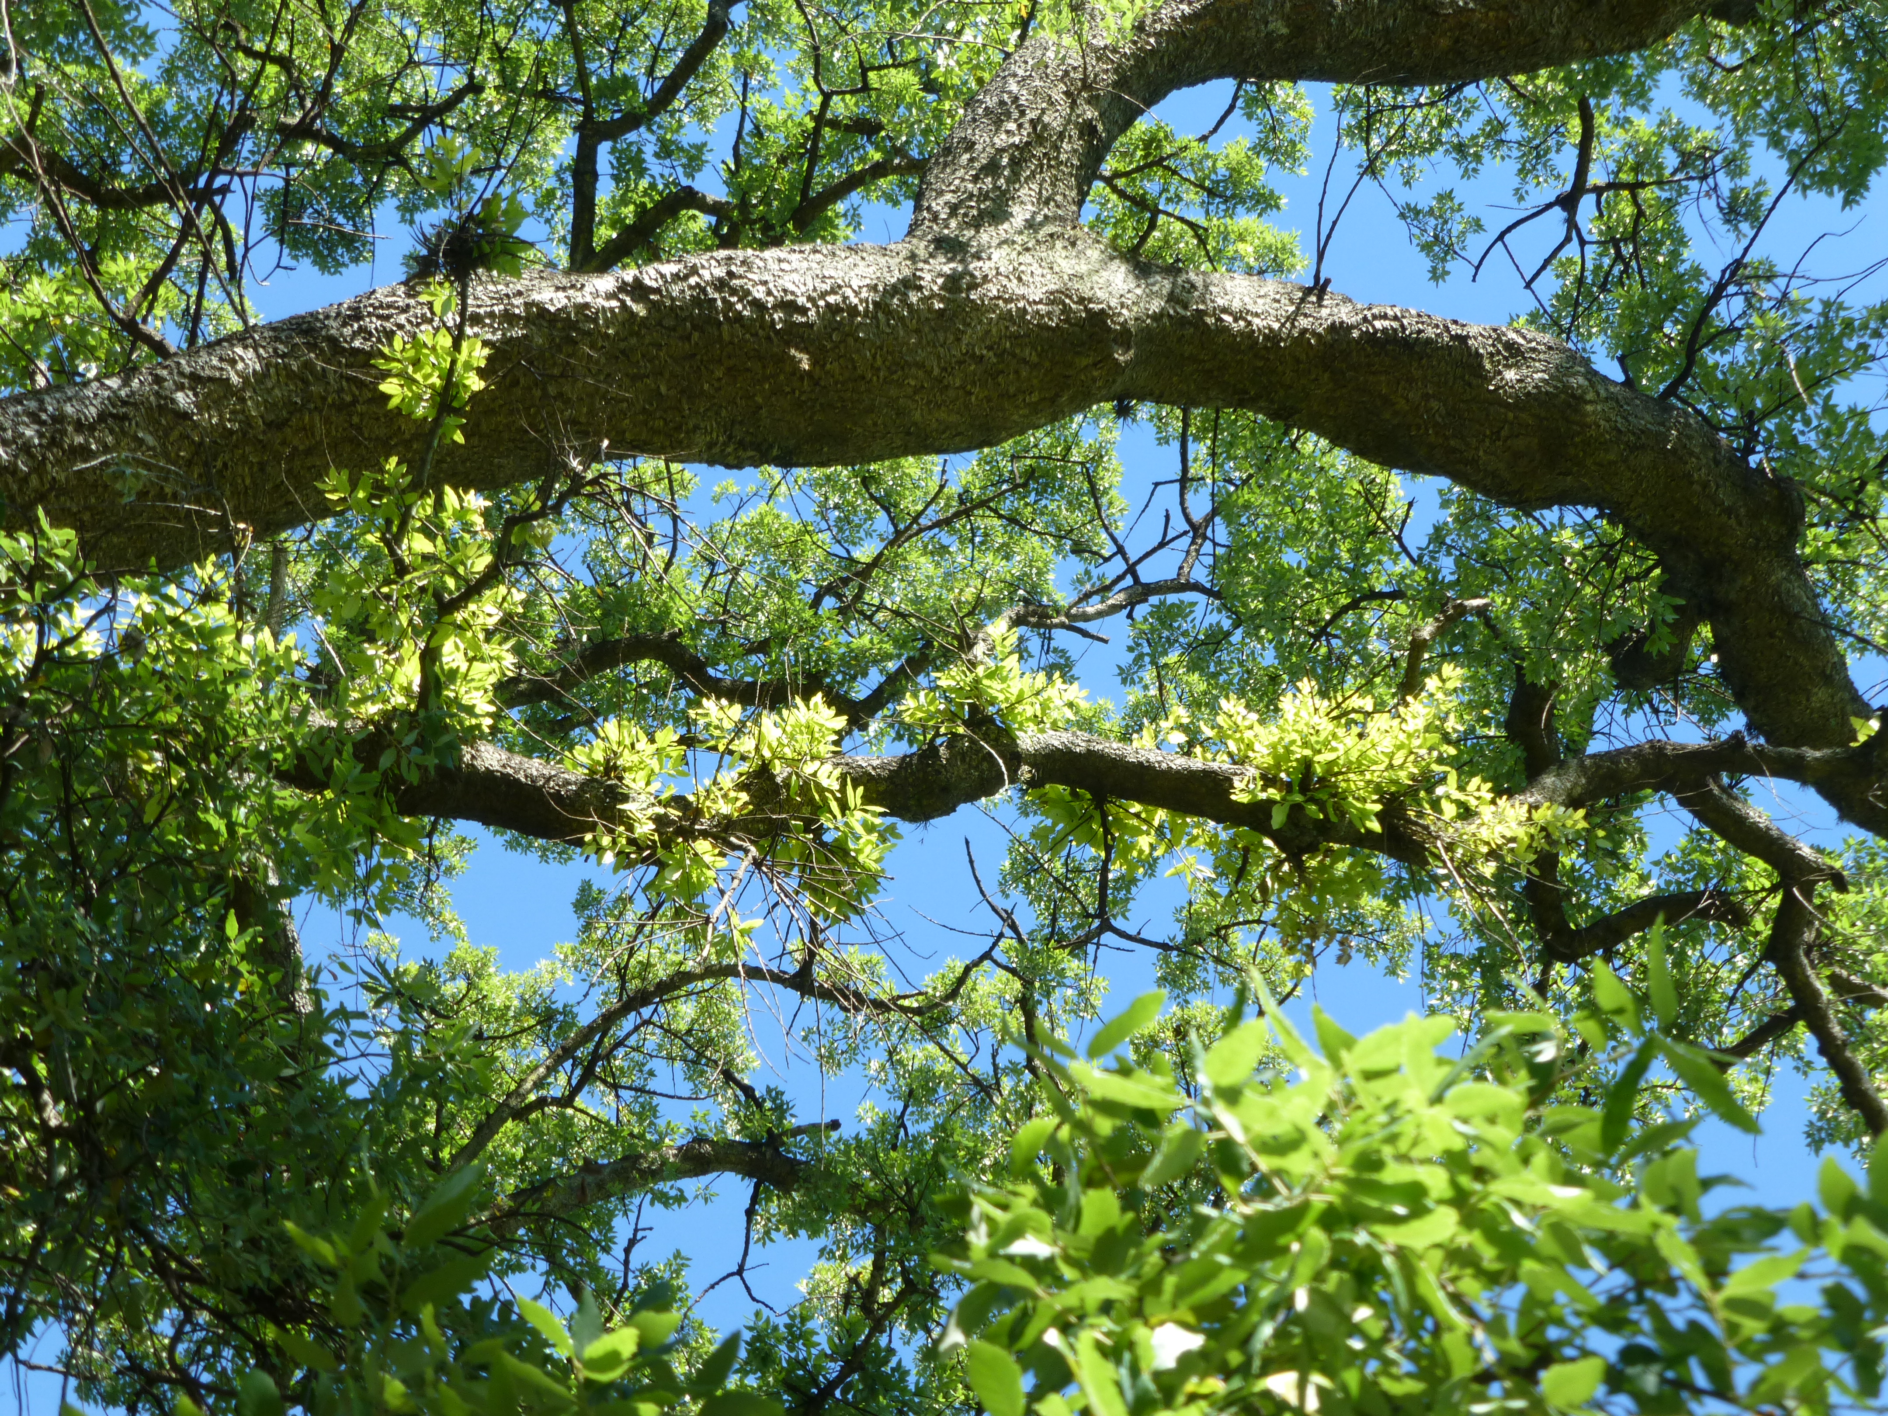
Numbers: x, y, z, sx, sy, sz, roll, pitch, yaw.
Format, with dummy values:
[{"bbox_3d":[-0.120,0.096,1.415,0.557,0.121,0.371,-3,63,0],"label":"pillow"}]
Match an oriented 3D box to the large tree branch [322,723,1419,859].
[{"bbox_3d":[-0.111,0.165,8.400,2.119,0.240,0.240,3,-37,0],"label":"large tree branch"}]

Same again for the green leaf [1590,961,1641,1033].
[{"bbox_3d":[0.468,0.202,3.000,0.026,0.059,0.014,-34,-14,10],"label":"green leaf"}]

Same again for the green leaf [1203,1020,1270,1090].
[{"bbox_3d":[0.204,0.241,3.000,0.037,0.059,0.014,40,-14,-11],"label":"green leaf"}]

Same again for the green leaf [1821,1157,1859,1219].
[{"bbox_3d":[0.624,0.333,3.000,0.024,0.046,0.014,-18,-15,5],"label":"green leaf"}]

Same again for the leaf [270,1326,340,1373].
[{"bbox_3d":[-0.400,0.403,2.700,0.051,0.016,0.020,36,-12,-2],"label":"leaf"}]

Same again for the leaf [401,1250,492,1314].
[{"bbox_3d":[-0.347,0.399,3.000,0.074,0.014,0.031,-31,-75,-14],"label":"leaf"}]

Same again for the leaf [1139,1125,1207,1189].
[{"bbox_3d":[0.143,0.283,2.700,0.050,0.025,0.020,-40,-7,-2],"label":"leaf"}]

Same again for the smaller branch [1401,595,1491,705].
[{"bbox_3d":[1.000,-0.116,8.600,0.082,0.100,0.256,38,-85,5],"label":"smaller branch"}]

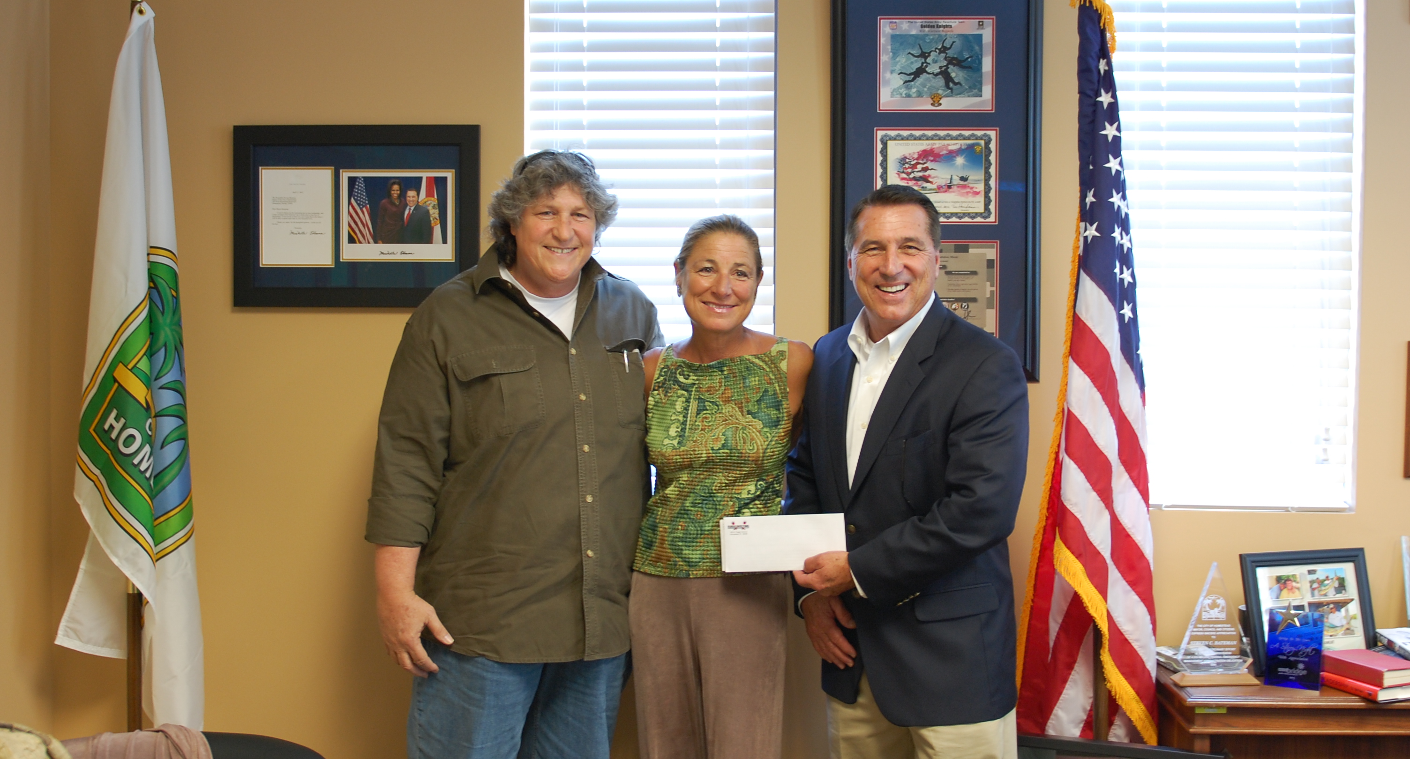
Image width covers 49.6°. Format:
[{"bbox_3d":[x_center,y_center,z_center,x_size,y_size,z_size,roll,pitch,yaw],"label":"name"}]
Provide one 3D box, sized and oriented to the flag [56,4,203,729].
[{"bbox_3d":[-1.180,-0.010,3.130,0.285,1.500,0.210,0,1,-6],"label":"flag"}]

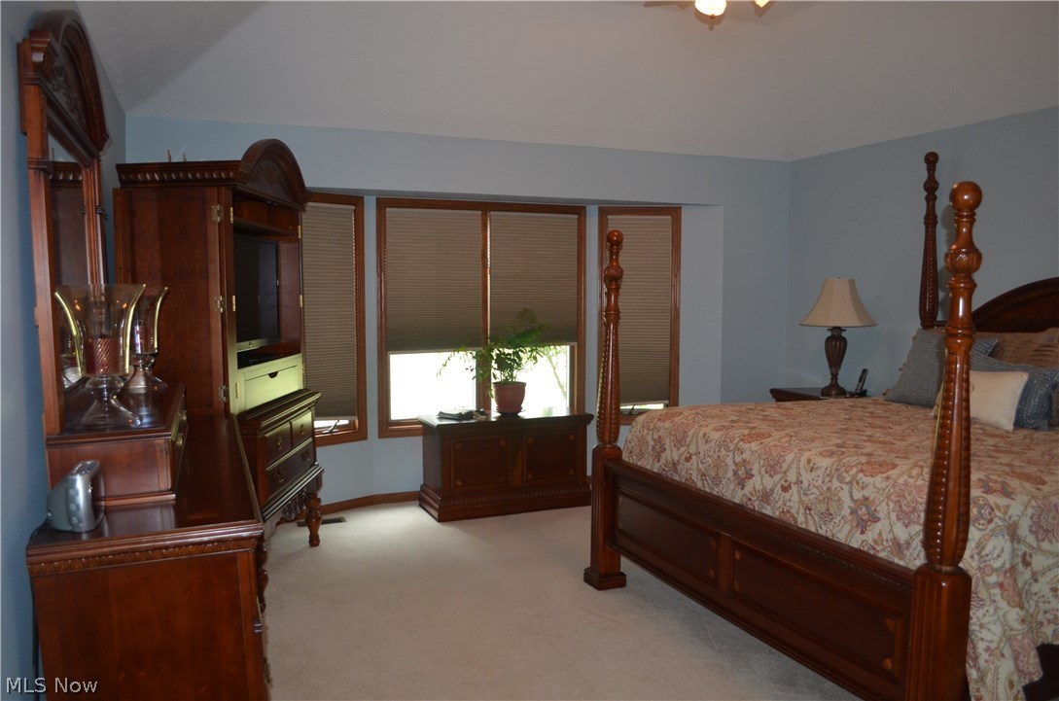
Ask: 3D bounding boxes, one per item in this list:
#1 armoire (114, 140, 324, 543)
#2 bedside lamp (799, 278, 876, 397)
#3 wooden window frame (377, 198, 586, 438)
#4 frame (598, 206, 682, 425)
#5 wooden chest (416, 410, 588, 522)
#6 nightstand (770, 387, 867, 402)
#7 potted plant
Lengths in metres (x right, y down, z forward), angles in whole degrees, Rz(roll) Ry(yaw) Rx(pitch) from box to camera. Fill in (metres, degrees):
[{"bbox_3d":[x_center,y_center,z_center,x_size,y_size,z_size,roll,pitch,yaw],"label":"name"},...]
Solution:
[{"bbox_3d":[-1.524,0.054,4.081,0.620,2.233,1.012,0,5,1],"label":"armoire"},{"bbox_3d":[2.076,-0.091,5.365,0.523,0.795,0.523,-2,5,-22],"label":"bedside lamp"},{"bbox_3d":[-0.311,-0.239,5.712,1.587,1.650,0.080,-2,5,-22],"label":"wooden window frame"},{"bbox_3d":[0.841,-0.263,6.019,0.626,1.650,0.080,0,5,-4],"label":"frame"},{"bbox_3d":[-0.156,0.751,5.400,1.103,0.625,0.412,-2,5,-23],"label":"wooden chest"},{"bbox_3d":[2.108,0.676,5.467,0.495,0.754,0.735,-2,5,-22],"label":"nightstand"},{"bbox_3d":[-0.219,0.075,5.418,0.750,0.726,0.600,-2,5,-22],"label":"potted plant"}]

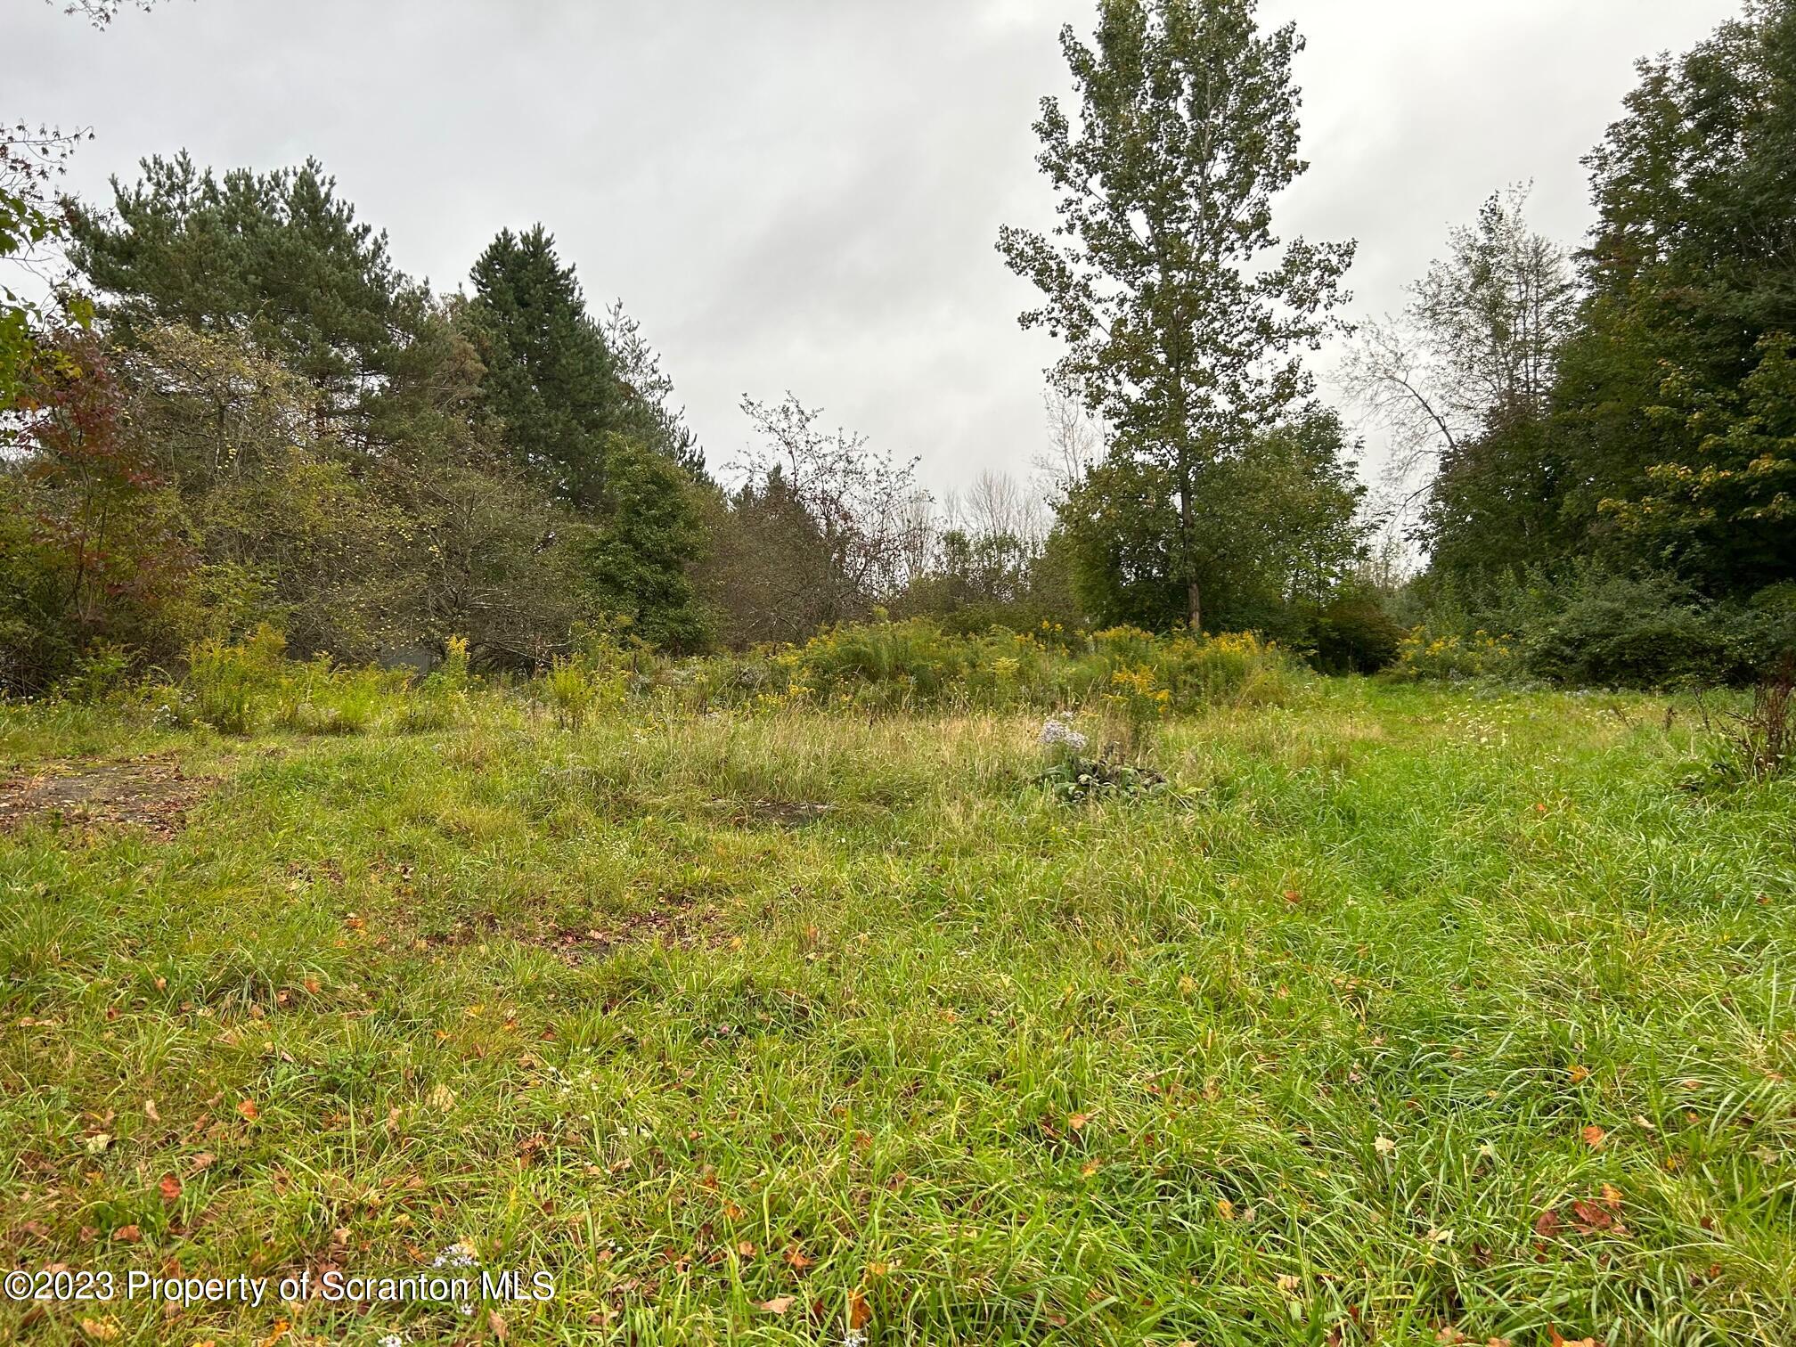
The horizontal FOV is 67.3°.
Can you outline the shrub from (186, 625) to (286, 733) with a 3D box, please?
[{"bbox_3d":[-7.512,0.063,15.327,1.120,1.225,1.000,0,3,0],"label":"shrub"}]

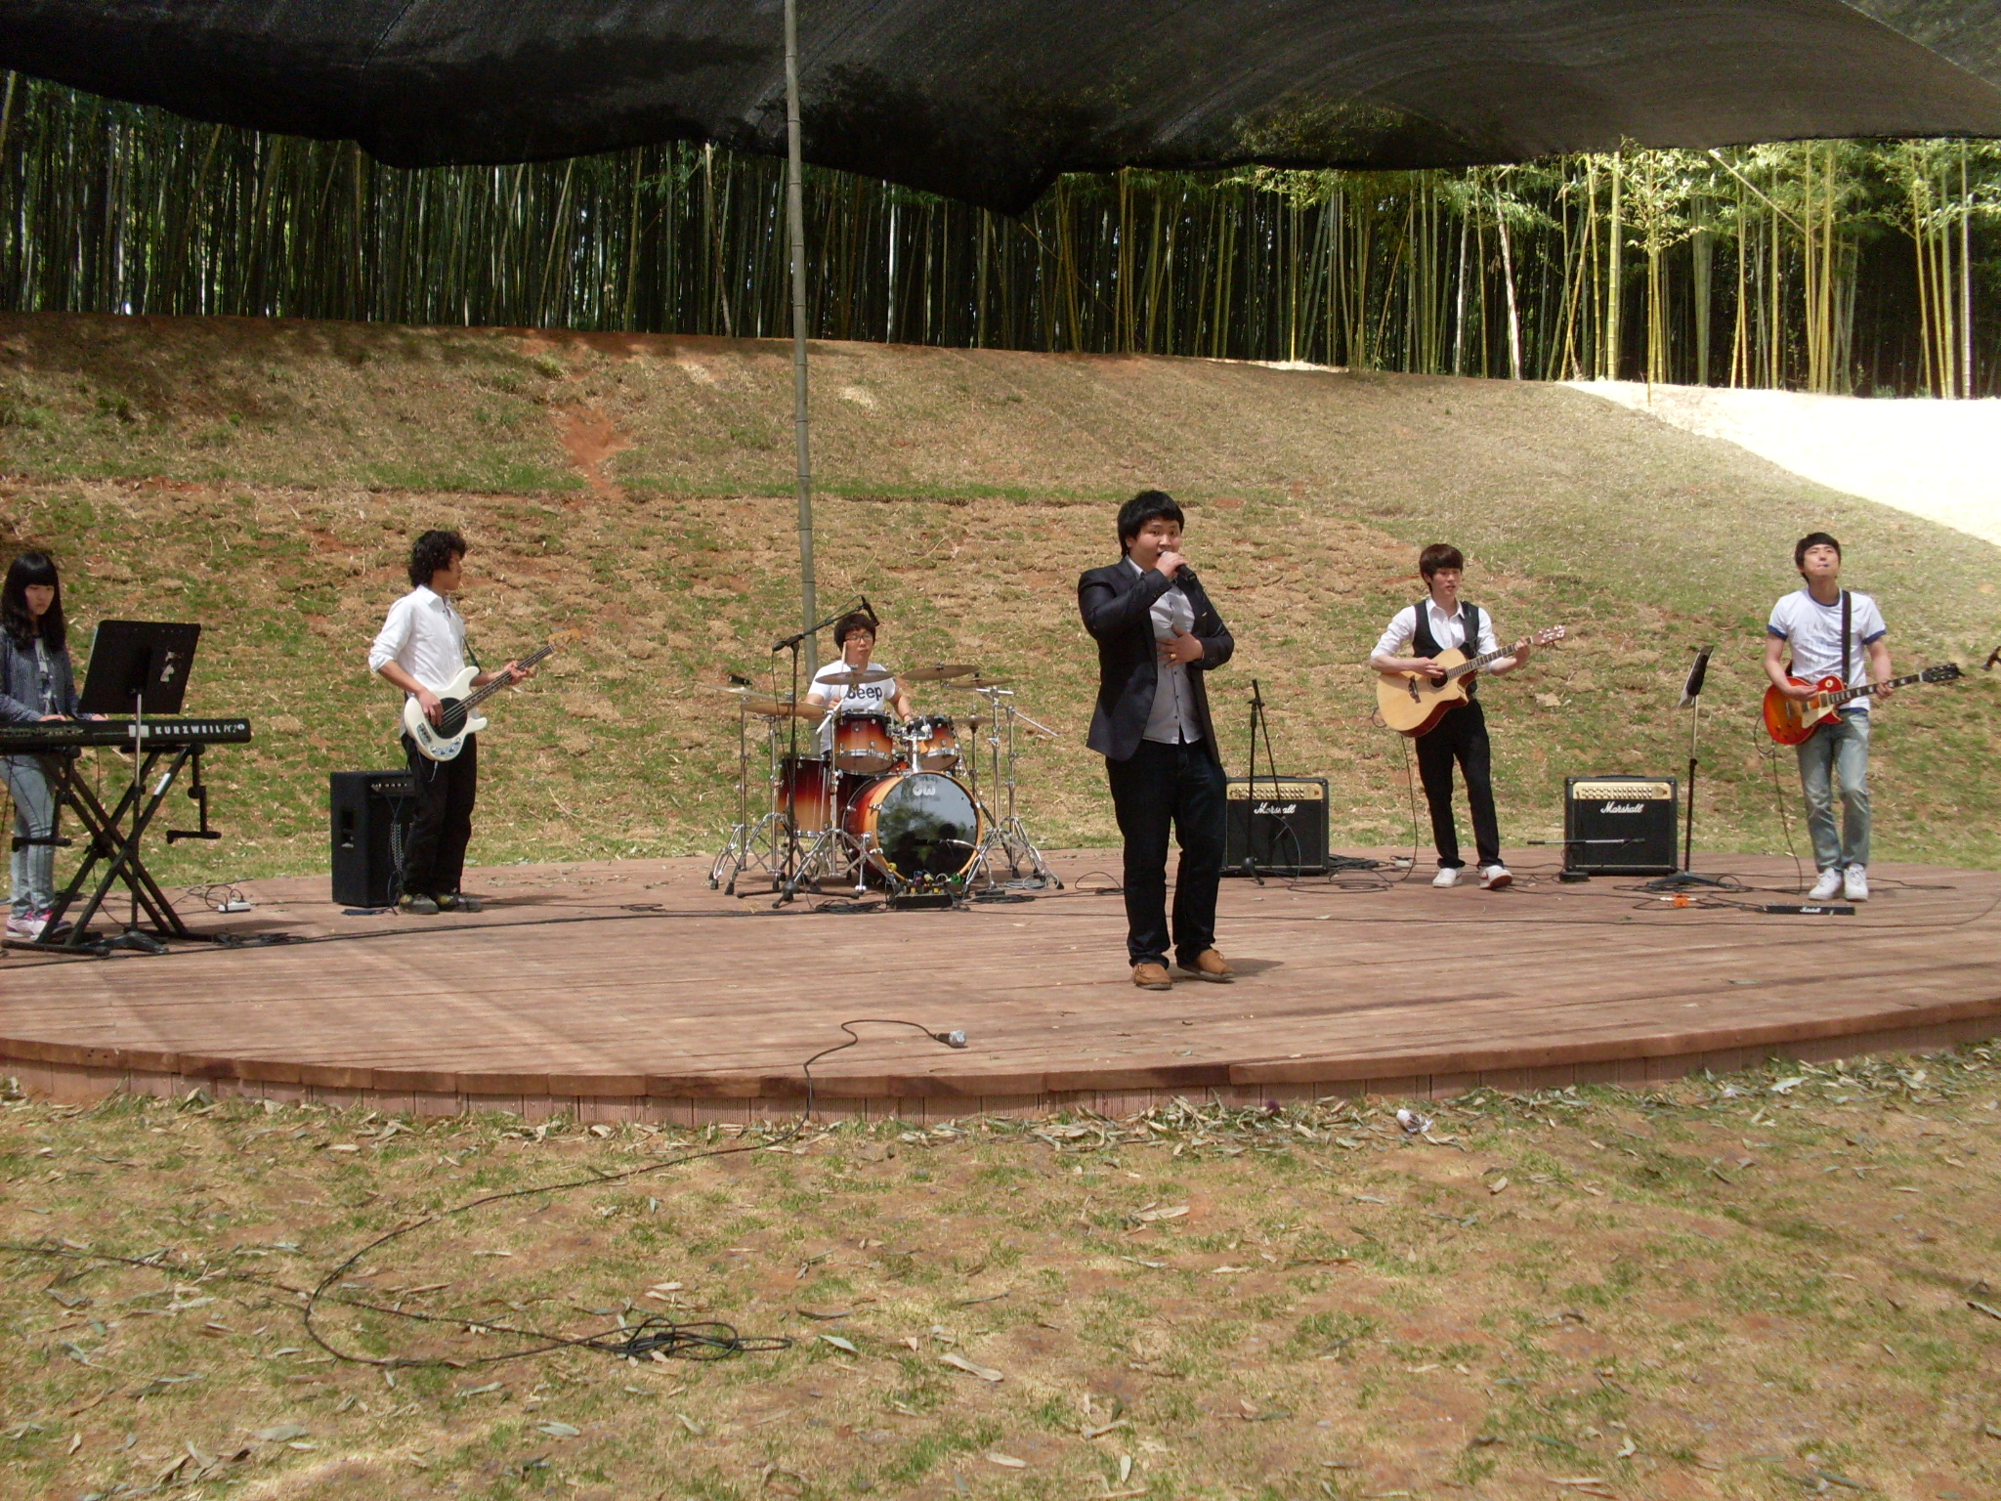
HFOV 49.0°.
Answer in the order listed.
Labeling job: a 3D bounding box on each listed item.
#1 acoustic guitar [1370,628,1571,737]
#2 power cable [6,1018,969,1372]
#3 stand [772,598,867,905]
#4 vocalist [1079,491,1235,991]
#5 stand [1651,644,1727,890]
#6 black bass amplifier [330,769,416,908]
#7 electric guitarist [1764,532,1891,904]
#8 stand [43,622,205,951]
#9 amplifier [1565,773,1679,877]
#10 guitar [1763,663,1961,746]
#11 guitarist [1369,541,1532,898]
[{"bbox_3d":[2.364,-0.407,11.000,1.020,0.390,0.120,-24,-29,25],"label":"acoustic guitar"},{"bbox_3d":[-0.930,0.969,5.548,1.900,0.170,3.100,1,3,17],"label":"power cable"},{"bbox_3d":[-0.958,-0.004,10.440,0.640,1.440,0.580,-1,3,-18],"label":"stand"},{"bbox_3d":[0.566,-0.040,7.804,0.580,1.750,0.450,-1,3,-18],"label":"vocalist"},{"bbox_3d":[3.502,0.076,11.145,0.430,1.220,0.480,1,2,16],"label":"stand"},{"bbox_3d":[-2.875,0.409,10.470,0.490,0.610,0.350,-2,3,-43],"label":"black bass amplifier"},{"bbox_3d":[3.964,-0.158,10.492,0.620,1.740,0.420,1,3,16],"label":"electric guitarist"},{"bbox_3d":[-3.474,0.134,8.793,0.460,1.300,0.500,1,3,29],"label":"stand"},{"bbox_3d":[3.357,0.405,11.856,0.575,0.510,0.280,1,3,15],"label":"amplifier"},{"bbox_3d":[3.990,-0.260,10.200,0.080,0.340,0.980,11,-20,-42],"label":"guitar"},{"bbox_3d":[2.267,-0.181,11.084,0.820,1.740,0.500,0,2,3],"label":"guitarist"}]

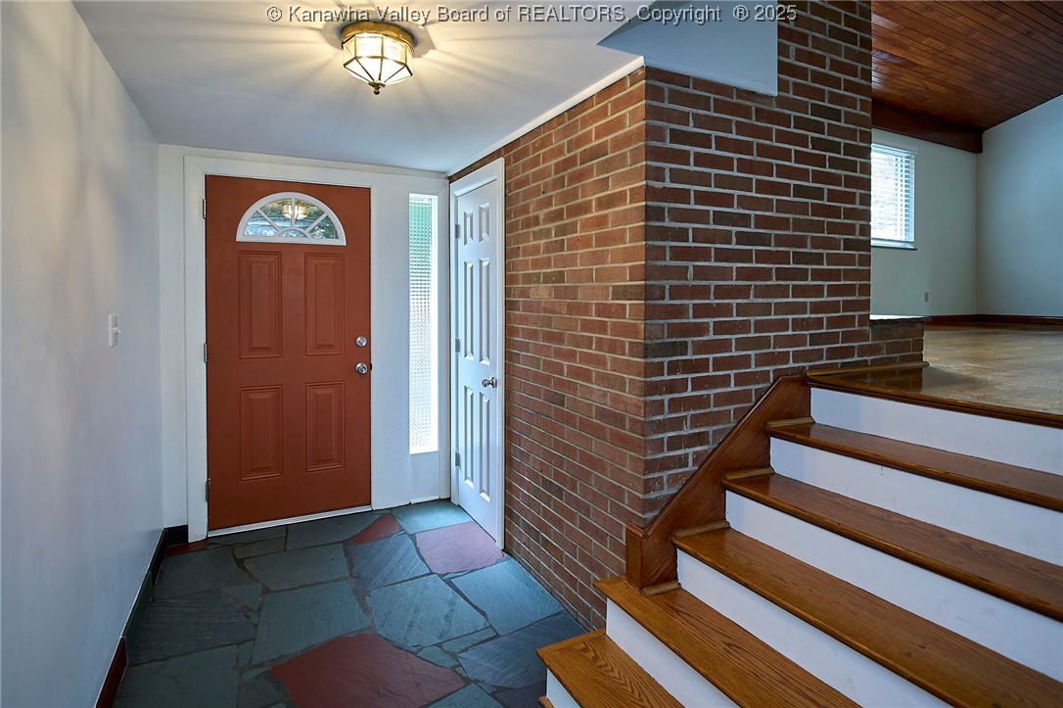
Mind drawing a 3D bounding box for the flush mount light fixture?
[{"bbox_3d":[-0.504,-0.937,1.640,0.230,0.178,0.230,0,3,0],"label":"flush mount light fixture"}]

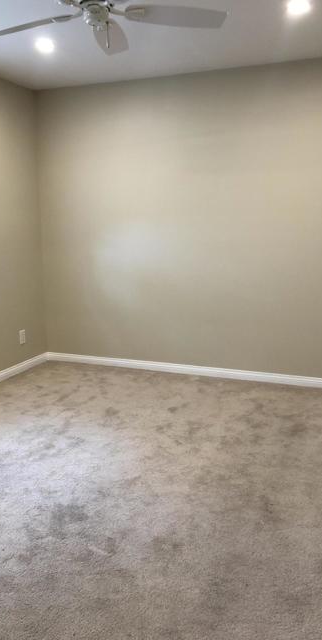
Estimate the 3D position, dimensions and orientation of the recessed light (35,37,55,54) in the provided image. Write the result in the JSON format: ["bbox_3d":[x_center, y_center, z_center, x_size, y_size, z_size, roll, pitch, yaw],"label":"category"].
[{"bbox_3d":[-0.758,-1.790,3.385,0.135,0.040,0.135,4,11,21],"label":"recessed light"}]

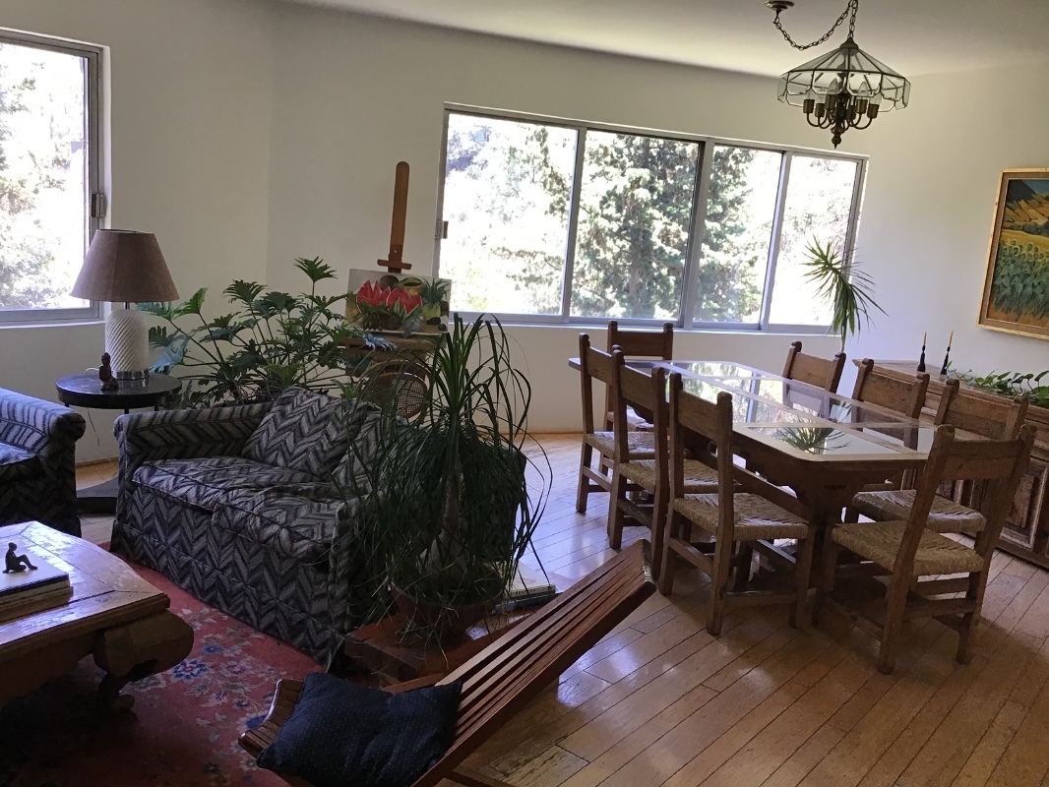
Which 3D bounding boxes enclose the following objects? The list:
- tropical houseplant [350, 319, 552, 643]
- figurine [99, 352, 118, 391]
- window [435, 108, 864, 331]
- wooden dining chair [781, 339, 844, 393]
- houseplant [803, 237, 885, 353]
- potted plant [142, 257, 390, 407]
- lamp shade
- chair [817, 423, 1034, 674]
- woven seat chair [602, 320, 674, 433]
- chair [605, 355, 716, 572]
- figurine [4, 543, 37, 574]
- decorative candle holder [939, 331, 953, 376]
[{"bbox_3d":[-0.232,0.290,3.045,0.660,1.080,0.660,5,11,0],"label":"tropical houseplant"},{"bbox_3d":[-2.043,-0.115,4.634,0.085,0.170,0.100,11,12,29],"label":"figurine"},{"bbox_3d":[1.015,-1.154,6.814,3.430,1.410,0.120,0,12,-22],"label":"window"},{"bbox_3d":[1.383,0.218,5.180,0.500,0.965,0.440,0,12,-24],"label":"wooden dining chair"},{"bbox_3d":[2.192,-0.315,6.731,0.650,1.530,0.600,0,12,-22],"label":"houseplant"},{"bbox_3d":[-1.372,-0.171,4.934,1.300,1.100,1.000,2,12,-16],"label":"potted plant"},{"bbox_3d":[-1.936,-0.625,4.577,0.485,0.335,0.485,2,12,-16],"label":"lamp shade"},{"bbox_3d":[1.559,0.551,3.704,0.452,0.992,0.515,1,11,-21],"label":"chair"},{"bbox_3d":[0.757,0.093,5.775,0.452,0.992,0.515,1,11,-17],"label":"woven seat chair"},{"bbox_3d":[0.696,0.329,4.504,0.515,0.992,0.452,0,12,-23],"label":"chair"},{"bbox_3d":[-1.425,0.462,2.662,0.085,0.087,0.050,-2,12,-30],"label":"figurine"},{"bbox_3d":[2.627,-0.245,5.838,0.050,0.282,0.050,0,11,-21],"label":"decorative candle holder"}]

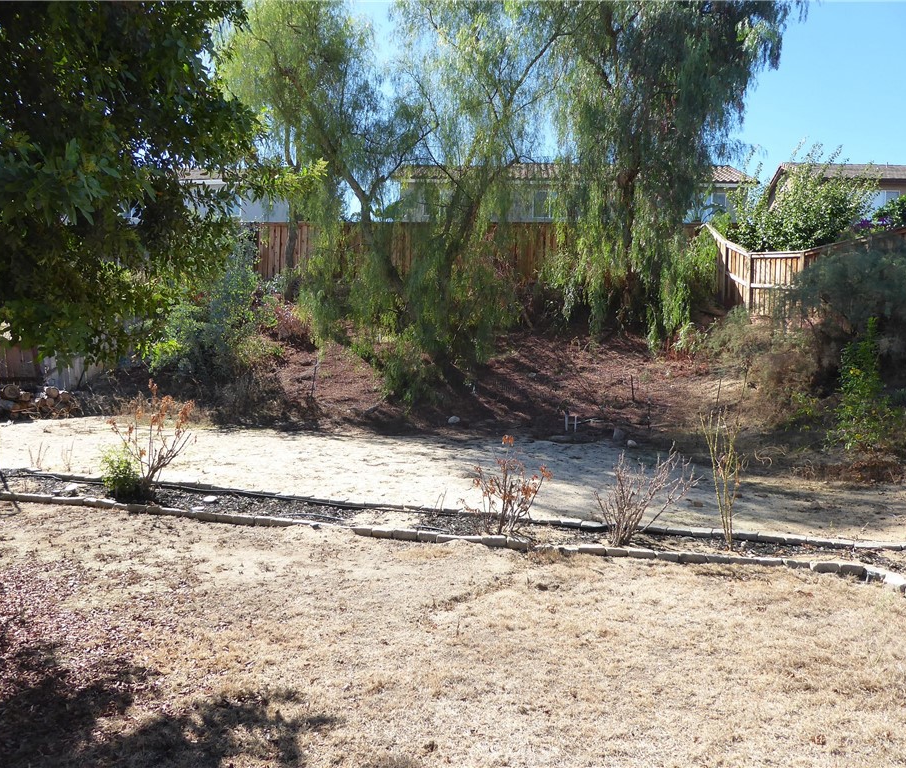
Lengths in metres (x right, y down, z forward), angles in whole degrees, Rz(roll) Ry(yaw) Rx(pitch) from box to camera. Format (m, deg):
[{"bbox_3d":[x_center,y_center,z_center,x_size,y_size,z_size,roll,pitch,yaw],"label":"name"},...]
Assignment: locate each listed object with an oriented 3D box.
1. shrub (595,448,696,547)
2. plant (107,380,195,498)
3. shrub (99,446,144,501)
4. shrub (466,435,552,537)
[{"bbox_3d":[1.609,0.944,6.150,0.807,0.803,0.740,0,2,0],"label":"shrub"},{"bbox_3d":[-3.466,0.609,8.500,0.985,1.279,0.880,0,2,0],"label":"plant"},{"bbox_3d":[-3.670,0.992,8.200,0.470,0.590,0.460,0,2,0],"label":"shrub"},{"bbox_3d":[0.492,0.895,6.550,0.724,0.881,0.700,0,2,0],"label":"shrub"}]

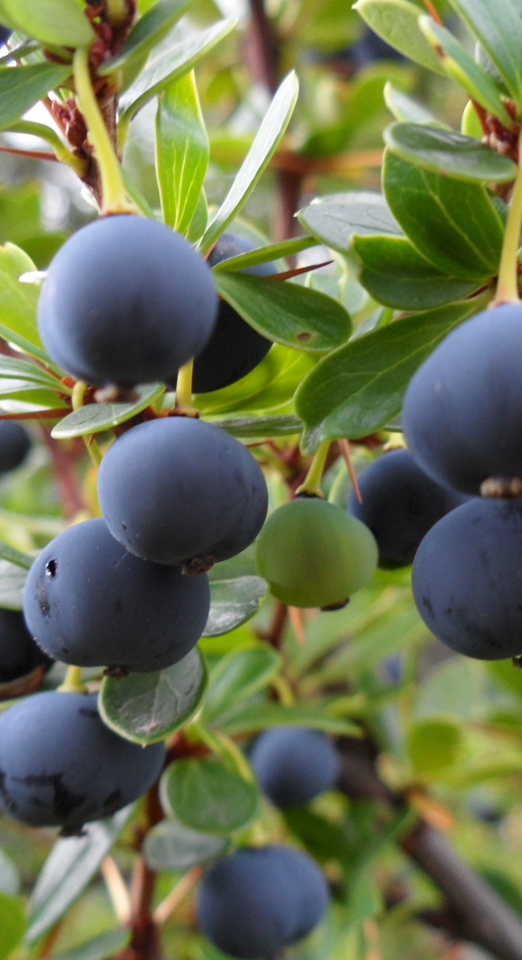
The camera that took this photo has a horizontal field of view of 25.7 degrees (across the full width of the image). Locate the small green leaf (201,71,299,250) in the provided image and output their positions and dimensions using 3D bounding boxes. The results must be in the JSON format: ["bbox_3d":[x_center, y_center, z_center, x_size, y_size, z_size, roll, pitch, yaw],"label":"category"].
[{"bbox_3d":[-0.001,-0.022,0.081,0.001,0.015,0.004,30,-5,-30],"label":"small green leaf"}]

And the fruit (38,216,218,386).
[{"bbox_3d":[-0.008,-0.011,0.072,0.011,0.011,0.011,0,-3,0],"label":"fruit"}]

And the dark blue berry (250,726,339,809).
[{"bbox_3d":[0.004,0.037,0.147,0.011,0.011,0.011,0,-3,0],"label":"dark blue berry"}]

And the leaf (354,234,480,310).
[{"bbox_3d":[0.010,-0.013,0.073,0.009,0.005,0.002,17,-41,-1],"label":"leaf"}]

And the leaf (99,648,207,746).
[{"bbox_3d":[-0.007,0.014,0.080,0.007,0.009,0.001,8,-14,4],"label":"leaf"}]

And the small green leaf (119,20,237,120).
[{"bbox_3d":[-0.006,-0.030,0.082,0.012,0.002,0.005,-45,30,-15],"label":"small green leaf"}]

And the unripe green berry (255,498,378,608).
[{"bbox_3d":[0.005,0.006,0.099,0.011,0.009,0.011,-12,3,0],"label":"unripe green berry"}]

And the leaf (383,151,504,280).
[{"bbox_3d":[0.015,-0.020,0.088,0.007,0.013,0.002,-36,19,16],"label":"leaf"}]

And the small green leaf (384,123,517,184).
[{"bbox_3d":[0.014,-0.024,0.084,0.011,0.002,0.006,4,33,-26],"label":"small green leaf"}]

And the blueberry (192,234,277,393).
[{"bbox_3d":[-0.004,-0.011,0.076,0.011,0.011,0.011,0,0,0],"label":"blueberry"}]

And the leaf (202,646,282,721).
[{"bbox_3d":[-0.002,0.019,0.107,0.005,0.009,0.002,42,-15,32],"label":"leaf"}]

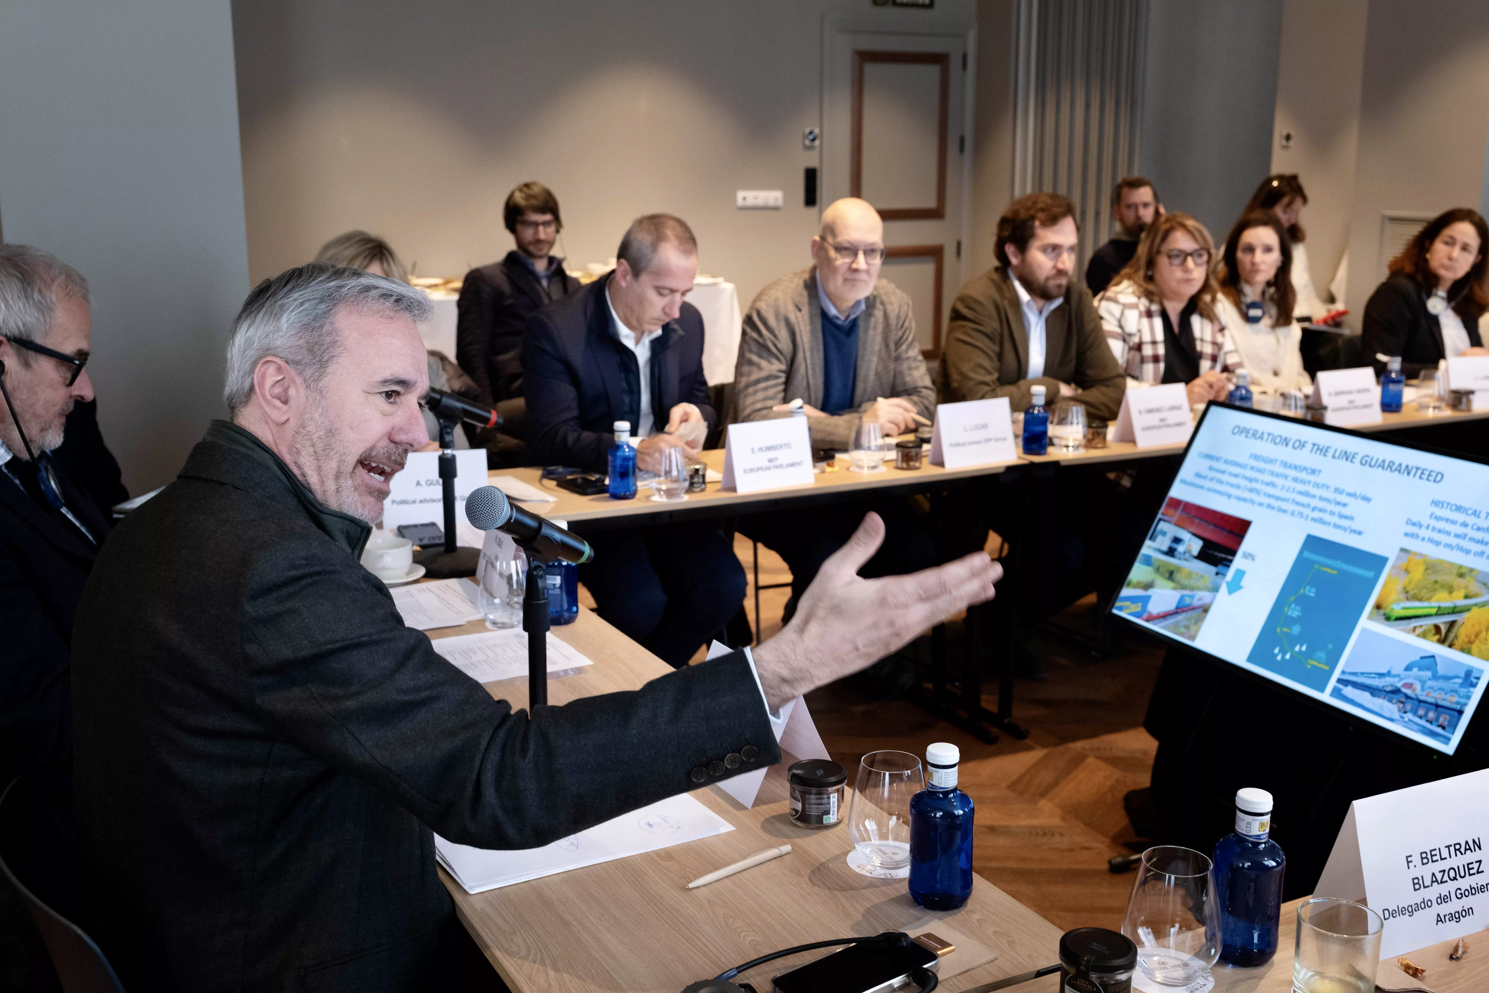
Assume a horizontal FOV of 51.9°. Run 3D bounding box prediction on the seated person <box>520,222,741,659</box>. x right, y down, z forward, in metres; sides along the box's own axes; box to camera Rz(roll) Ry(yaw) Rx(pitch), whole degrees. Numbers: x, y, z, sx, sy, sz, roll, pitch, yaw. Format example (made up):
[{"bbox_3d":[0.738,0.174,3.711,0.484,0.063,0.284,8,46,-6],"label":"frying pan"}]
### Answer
[{"bbox_3d":[-0.279,-0.007,3.692,0.570,1.320,0.760,-7,15,-29],"label":"seated person"}]

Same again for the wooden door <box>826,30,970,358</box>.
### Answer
[{"bbox_3d":[0.889,-1.613,8.930,0.927,2.087,0.060,-7,15,-28],"label":"wooden door"}]

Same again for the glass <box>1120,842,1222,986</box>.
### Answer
[{"bbox_3d":[0.398,0.390,1.420,0.089,0.112,0.089,0,13,0],"label":"glass"}]

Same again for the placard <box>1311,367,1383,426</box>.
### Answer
[{"bbox_3d":[1.641,-0.275,4.187,0.210,0.142,0.087,-7,15,-27],"label":"placard"}]

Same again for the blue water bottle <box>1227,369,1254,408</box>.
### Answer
[{"bbox_3d":[1.331,-0.254,4.120,0.063,0.166,0.063,-7,15,-28],"label":"blue water bottle"}]

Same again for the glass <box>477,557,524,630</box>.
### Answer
[{"bbox_3d":[-0.374,0.149,2.421,0.091,0.110,0.091,0,13,0],"label":"glass"}]

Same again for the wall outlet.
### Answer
[{"bbox_3d":[0.078,-1.473,7.600,0.250,0.084,0.015,-7,15,-27],"label":"wall outlet"}]

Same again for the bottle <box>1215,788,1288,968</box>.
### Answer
[{"bbox_3d":[0.472,0.353,1.427,0.064,0.163,0.064,0,13,0],"label":"bottle"}]

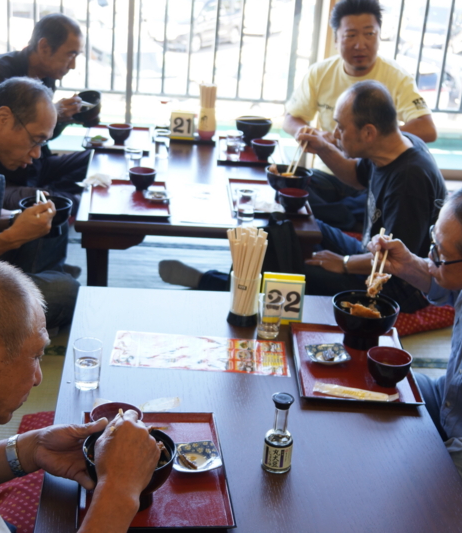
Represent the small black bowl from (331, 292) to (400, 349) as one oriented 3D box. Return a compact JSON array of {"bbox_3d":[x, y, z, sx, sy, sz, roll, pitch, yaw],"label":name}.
[{"bbox_3d":[0.308,0.133,2.167,0.152,0.097,0.152,4,22,-1],"label":"small black bowl"}]

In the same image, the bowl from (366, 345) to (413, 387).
[{"bbox_3d":[0.357,0.231,2.107,0.102,0.068,0.102,4,22,-2],"label":"bowl"}]

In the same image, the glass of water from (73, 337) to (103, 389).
[{"bbox_3d":[-0.294,0.201,1.912,0.058,0.096,0.058,2,22,-5],"label":"glass of water"}]

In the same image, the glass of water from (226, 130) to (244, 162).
[{"bbox_3d":[0.018,-0.480,3.753,0.063,0.102,0.063,2,22,-5],"label":"glass of water"}]

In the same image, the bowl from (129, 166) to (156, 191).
[{"bbox_3d":[-0.313,-0.307,3.304,0.097,0.068,0.097,2,22,-5],"label":"bowl"}]

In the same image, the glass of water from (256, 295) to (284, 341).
[{"bbox_3d":[0.097,0.126,2.297,0.063,0.099,0.063,2,22,-5],"label":"glass of water"}]

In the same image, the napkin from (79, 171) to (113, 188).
[{"bbox_3d":[-0.480,-0.305,3.286,0.122,0.044,0.081,2,22,-5],"label":"napkin"}]

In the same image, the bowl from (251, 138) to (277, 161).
[{"bbox_3d":[0.126,-0.450,3.629,0.097,0.063,0.097,4,22,-1],"label":"bowl"}]

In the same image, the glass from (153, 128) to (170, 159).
[{"bbox_3d":[-0.266,-0.469,3.585,0.060,0.097,0.060,2,22,-5],"label":"glass"}]

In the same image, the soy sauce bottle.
[{"bbox_3d":[0.093,0.314,1.755,0.057,0.153,0.057,7,22,6],"label":"soy sauce bottle"}]

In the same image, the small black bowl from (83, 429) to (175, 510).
[{"bbox_3d":[-0.169,0.346,1.549,0.152,0.095,0.152,2,22,-5],"label":"small black bowl"}]

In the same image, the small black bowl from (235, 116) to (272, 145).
[{"bbox_3d":[0.093,-0.553,3.836,0.152,0.097,0.152,4,22,-1],"label":"small black bowl"}]

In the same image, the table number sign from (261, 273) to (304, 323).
[{"bbox_3d":[0.133,0.083,2.380,0.103,0.119,0.049,4,22,-3],"label":"table number sign"}]

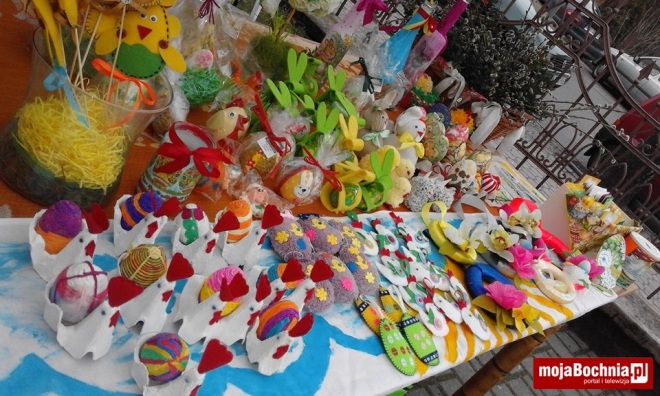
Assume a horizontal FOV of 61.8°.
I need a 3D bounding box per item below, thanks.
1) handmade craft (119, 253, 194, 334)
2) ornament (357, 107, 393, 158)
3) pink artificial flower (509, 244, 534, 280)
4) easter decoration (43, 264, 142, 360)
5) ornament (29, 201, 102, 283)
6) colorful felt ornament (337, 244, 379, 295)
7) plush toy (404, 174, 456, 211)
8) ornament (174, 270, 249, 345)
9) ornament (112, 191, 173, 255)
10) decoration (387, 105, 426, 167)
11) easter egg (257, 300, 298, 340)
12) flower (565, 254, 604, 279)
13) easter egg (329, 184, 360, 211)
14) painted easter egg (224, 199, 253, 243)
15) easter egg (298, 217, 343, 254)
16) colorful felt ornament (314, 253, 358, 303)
[{"bbox_3d":[-0.178,0.096,0.568,0.082,0.078,0.052,34,28,-6],"label":"handmade craft"},{"bbox_3d":[0.103,-0.152,1.280,0.080,0.122,0.075,-3,48,-49],"label":"ornament"},{"bbox_3d":[0.436,0.144,1.255,0.060,0.070,0.070,47,31,17],"label":"pink artificial flower"},{"bbox_3d":[-0.241,0.114,0.560,0.098,0.094,0.064,38,29,2],"label":"easter decoration"},{"bbox_3d":[-0.269,0.047,0.565,0.075,0.073,0.052,34,26,-8],"label":"ornament"},{"bbox_3d":[0.042,0.108,0.836,0.067,0.042,0.090,2,44,-47],"label":"colorful felt ornament"},{"bbox_3d":[0.234,-0.008,1.296,0.095,0.085,0.085,16,33,-38],"label":"plush toy"},{"bbox_3d":[-0.140,0.127,0.652,0.085,0.092,0.060,37,29,0],"label":"ornament"},{"bbox_3d":[-0.235,0.027,0.696,0.080,0.090,0.060,37,29,0],"label":"ornament"},{"bbox_3d":[0.176,-0.133,1.249,0.075,0.140,0.080,-16,56,-46],"label":"decoration"},{"bbox_3d":[-0.058,0.140,0.625,0.047,0.047,0.056,11,14,-20],"label":"easter egg"},{"bbox_3d":[0.735,0.197,1.586,0.085,0.055,0.055,19,31,-34],"label":"flower"},{"bbox_3d":[0.026,-0.003,1.057,0.058,0.046,0.046,27,31,-17],"label":"easter egg"},{"bbox_3d":[-0.122,0.031,0.721,0.043,0.057,0.043,2,44,-47],"label":"painted easter egg"},{"bbox_3d":[-0.013,0.058,0.849,0.085,0.042,0.065,34,28,-6],"label":"easter egg"},{"bbox_3d":[0.009,0.115,0.789,0.067,0.042,0.090,2,44,-47],"label":"colorful felt ornament"}]

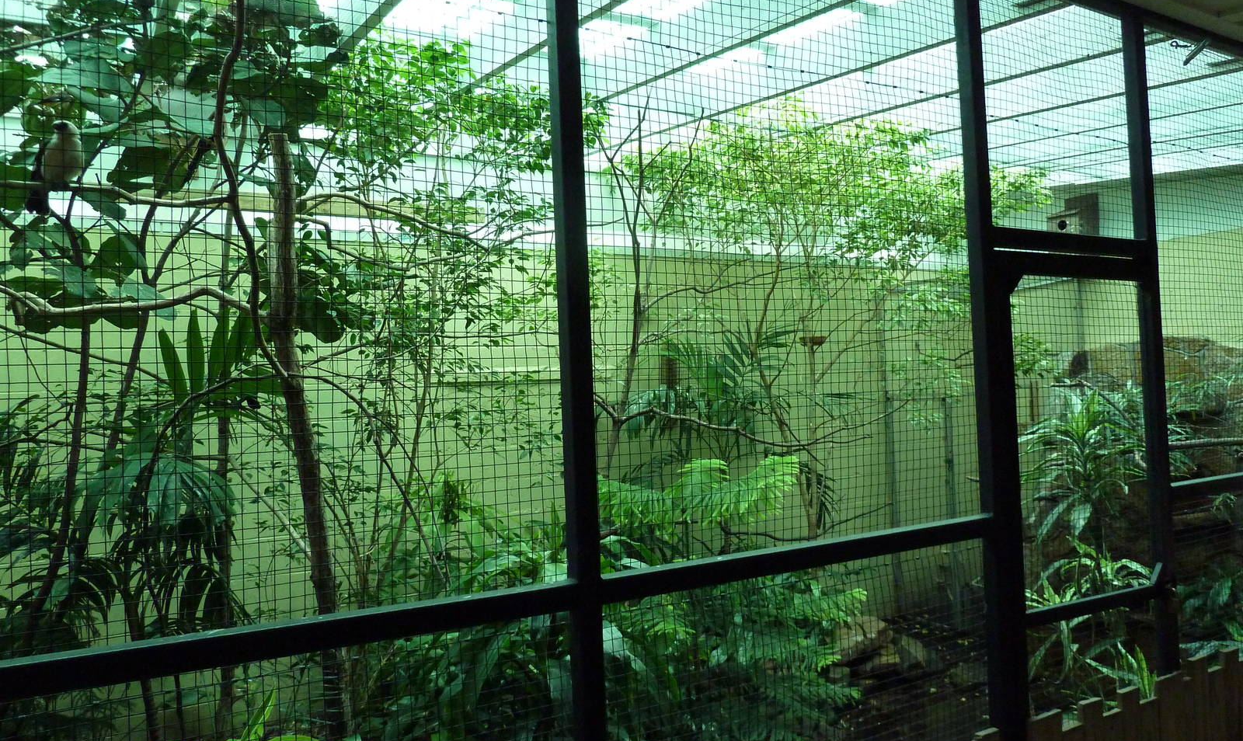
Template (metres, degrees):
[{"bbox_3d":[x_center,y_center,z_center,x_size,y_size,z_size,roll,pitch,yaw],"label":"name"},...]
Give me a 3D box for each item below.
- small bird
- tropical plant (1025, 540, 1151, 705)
[{"bbox_3d":[-1.021,-0.367,1.620,0.105,0.155,0.070,-4,-3,37],"label":"small bird"},{"bbox_3d":[1.734,0.959,3.350,0.440,0.580,0.420,-1,-2,-27],"label":"tropical plant"}]

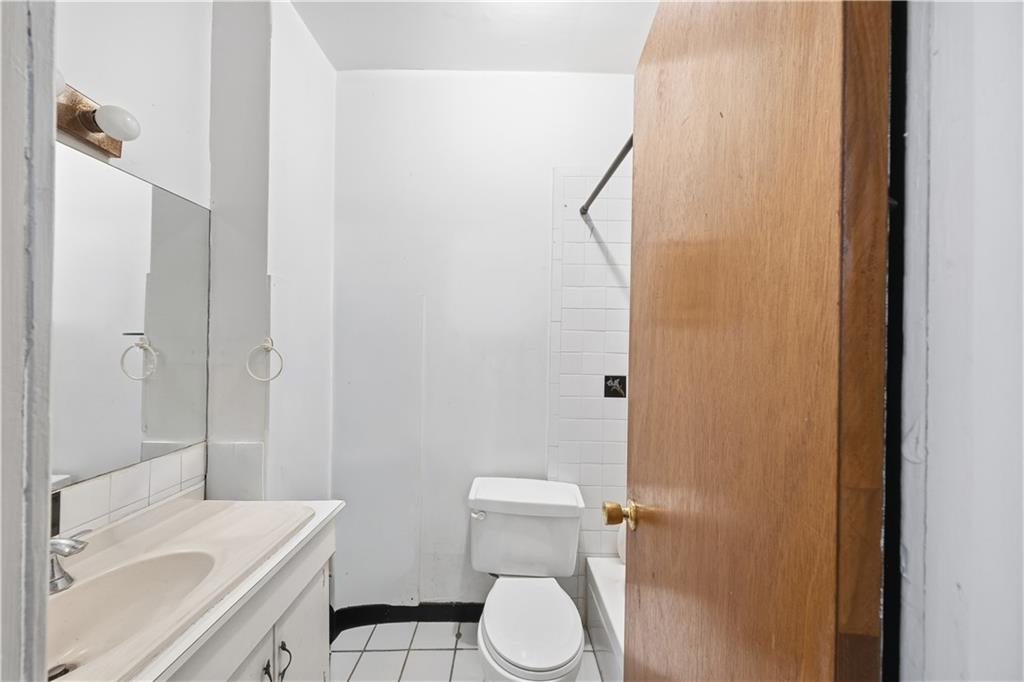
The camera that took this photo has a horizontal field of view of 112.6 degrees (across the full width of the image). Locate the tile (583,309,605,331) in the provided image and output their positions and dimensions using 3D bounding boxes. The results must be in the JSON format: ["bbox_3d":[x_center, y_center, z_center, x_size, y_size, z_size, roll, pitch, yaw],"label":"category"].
[{"bbox_3d":[0.406,-0.108,1.691,0.108,0.108,0.010,1,-1,1],"label":"tile"}]

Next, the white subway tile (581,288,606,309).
[{"bbox_3d":[0.411,-0.211,1.682,0.107,0.107,0.010,1,0,0],"label":"white subway tile"}]

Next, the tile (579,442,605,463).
[{"bbox_3d":[0.391,0.546,1.683,0.108,0.108,0.010,1,-1,1],"label":"tile"}]

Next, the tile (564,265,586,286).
[{"bbox_3d":[0.307,-0.323,1.696,0.108,0.108,0.010,1,0,0],"label":"tile"}]

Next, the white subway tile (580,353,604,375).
[{"bbox_3d":[0.404,0.113,1.679,0.107,0.107,0.010,1,0,0],"label":"white subway tile"}]

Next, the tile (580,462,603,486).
[{"bbox_3d":[0.393,0.663,1.687,0.108,0.108,0.010,1,0,-1],"label":"tile"}]

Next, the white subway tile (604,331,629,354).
[{"bbox_3d":[0.518,0.005,1.693,0.108,0.108,0.010,1,0,-1],"label":"white subway tile"}]

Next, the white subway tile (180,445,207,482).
[{"bbox_3d":[-1.199,0.465,1.283,0.010,0.108,0.098,1,-1,0],"label":"white subway tile"}]

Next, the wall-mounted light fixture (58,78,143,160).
[{"bbox_3d":[-1.066,-0.580,0.745,0.140,0.115,0.460,1,0,-1],"label":"wall-mounted light fixture"}]

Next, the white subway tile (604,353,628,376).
[{"bbox_3d":[0.510,0.113,1.687,0.108,0.108,0.010,1,-1,1],"label":"white subway tile"}]

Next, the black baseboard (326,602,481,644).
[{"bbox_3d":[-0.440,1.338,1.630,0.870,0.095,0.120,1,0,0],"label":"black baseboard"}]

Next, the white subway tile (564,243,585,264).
[{"bbox_3d":[0.309,-0.432,1.696,0.108,0.108,0.010,1,0,0],"label":"white subway tile"}]

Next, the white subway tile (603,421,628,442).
[{"bbox_3d":[0.506,0.443,1.690,0.108,0.108,0.010,1,0,-1],"label":"white subway tile"}]

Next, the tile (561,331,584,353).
[{"bbox_3d":[0.296,0.004,1.680,0.107,0.107,0.010,1,0,0],"label":"tile"}]

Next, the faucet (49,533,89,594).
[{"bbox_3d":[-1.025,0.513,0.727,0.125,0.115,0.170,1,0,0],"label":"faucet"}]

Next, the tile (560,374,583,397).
[{"bbox_3d":[0.296,0.221,1.696,0.108,0.108,0.010,1,0,0],"label":"tile"}]

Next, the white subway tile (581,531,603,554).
[{"bbox_3d":[0.396,1.001,1.698,0.108,0.108,0.010,1,0,0],"label":"white subway tile"}]

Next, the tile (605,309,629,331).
[{"bbox_3d":[0.515,-0.105,1.690,0.108,0.108,0.010,1,-1,1],"label":"tile"}]

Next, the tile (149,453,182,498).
[{"bbox_3d":[-1.107,0.423,1.093,0.010,0.112,0.108,1,0,0],"label":"tile"}]

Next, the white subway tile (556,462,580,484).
[{"bbox_3d":[0.282,0.656,1.675,0.107,0.107,0.010,1,0,0],"label":"white subway tile"}]

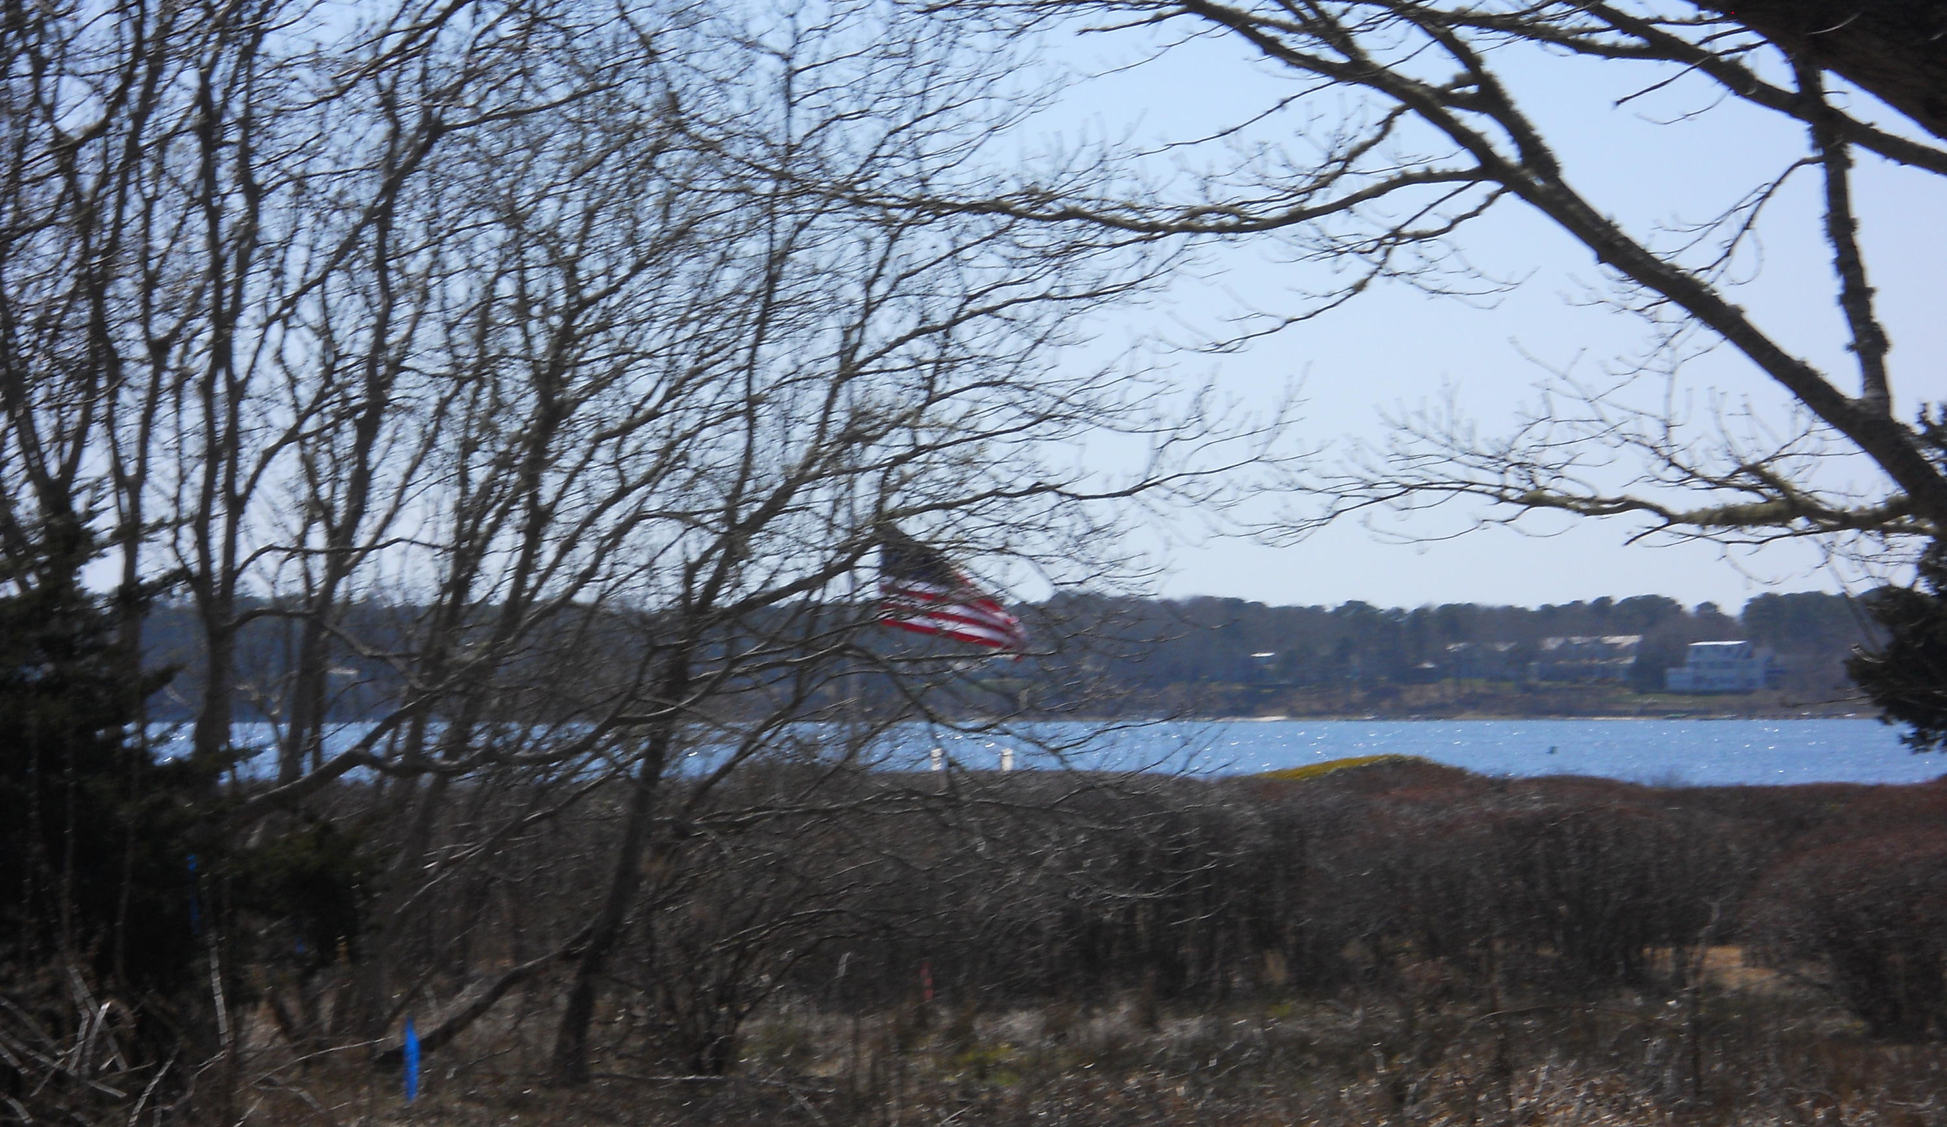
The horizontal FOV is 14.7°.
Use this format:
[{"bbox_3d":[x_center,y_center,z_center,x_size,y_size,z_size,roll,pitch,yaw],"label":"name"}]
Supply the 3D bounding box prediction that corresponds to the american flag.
[{"bbox_3d":[-0.240,0.364,88.000,1.730,1.470,0.350,0,-1,0],"label":"american flag"}]

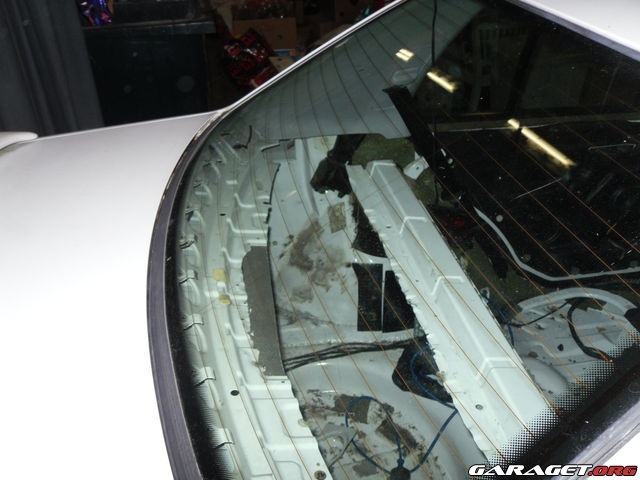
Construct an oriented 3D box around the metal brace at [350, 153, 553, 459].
[{"bbox_3d":[0.237,0.083,1.363,0.148,0.057,1.005,-6,34,-9],"label":"metal brace"}]

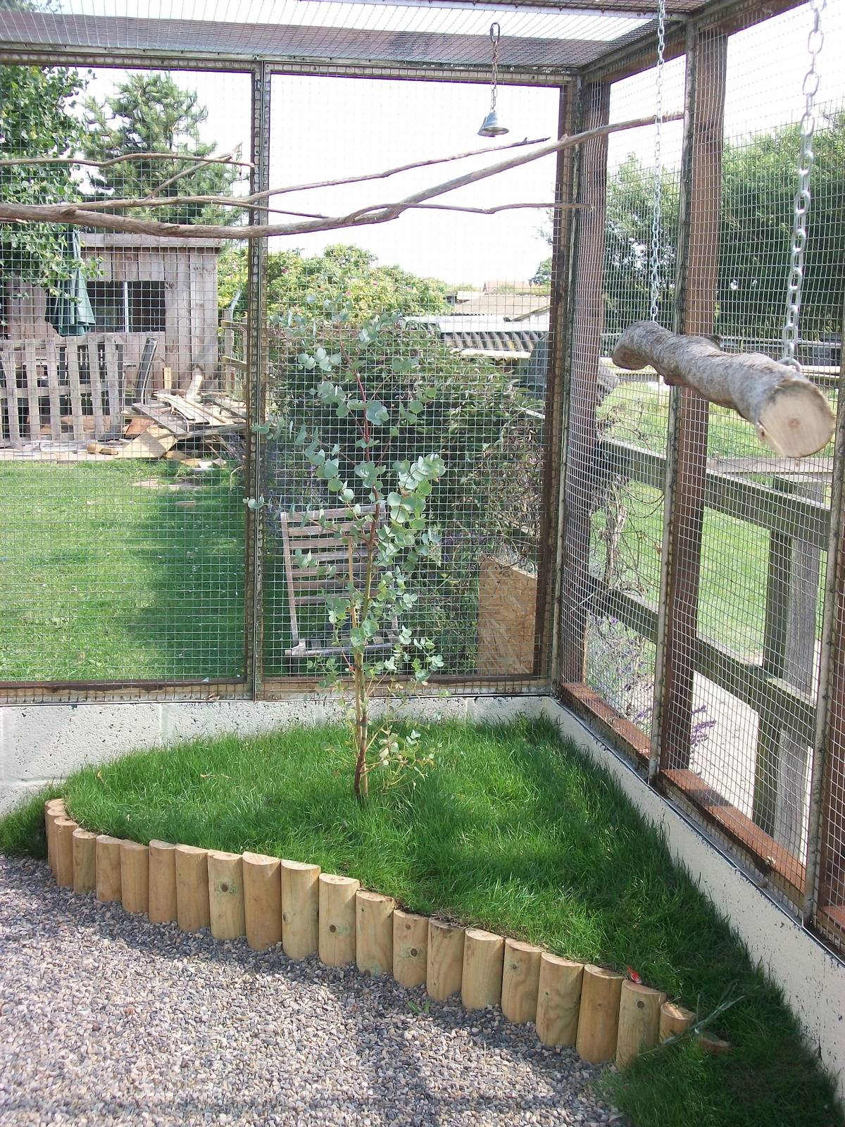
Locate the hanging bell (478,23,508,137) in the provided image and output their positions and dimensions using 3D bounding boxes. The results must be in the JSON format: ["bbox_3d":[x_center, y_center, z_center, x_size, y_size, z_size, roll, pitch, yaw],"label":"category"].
[{"bbox_3d":[0.176,-1.185,3.993,0.072,0.268,0.072,0,9,-10],"label":"hanging bell"}]

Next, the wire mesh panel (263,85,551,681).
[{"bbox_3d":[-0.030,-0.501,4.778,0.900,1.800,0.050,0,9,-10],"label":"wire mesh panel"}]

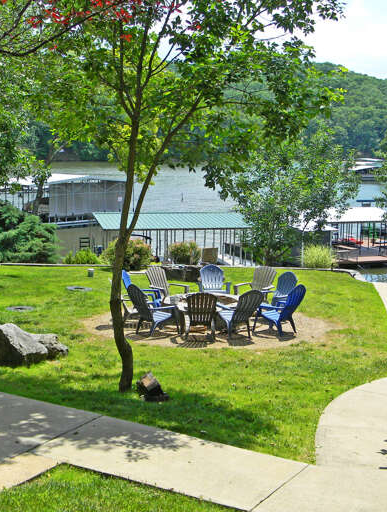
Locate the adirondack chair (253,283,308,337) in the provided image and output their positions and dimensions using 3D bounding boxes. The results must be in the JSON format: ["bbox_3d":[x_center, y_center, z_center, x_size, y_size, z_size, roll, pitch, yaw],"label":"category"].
[{"bbox_3d":[1.596,0.988,15.299,0.870,0.960,0.750,7,10,39],"label":"adirondack chair"}]

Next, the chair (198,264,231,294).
[{"bbox_3d":[0.483,0.703,17.762,0.750,0.960,0.870,0,8,3],"label":"chair"}]

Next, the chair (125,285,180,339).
[{"bbox_3d":[-0.760,0.995,15.228,0.820,0.920,0.750,-5,10,-35],"label":"chair"}]

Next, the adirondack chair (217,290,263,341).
[{"bbox_3d":[0.860,1.021,15.128,0.750,0.920,0.820,-5,10,-33],"label":"adirondack chair"}]

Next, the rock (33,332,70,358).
[{"bbox_3d":[-2.369,1.491,13.400,0.620,0.360,0.550,1,8,0],"label":"rock"}]

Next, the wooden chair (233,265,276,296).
[{"bbox_3d":[1.463,0.719,18.377,0.750,0.920,0.820,7,10,40],"label":"wooden chair"}]

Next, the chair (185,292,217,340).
[{"bbox_3d":[0.123,1.052,14.788,0.720,0.950,0.860,0,8,-1],"label":"chair"}]

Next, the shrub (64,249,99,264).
[{"bbox_3d":[-3.710,-0.076,26.761,1.250,0.600,0.950,0,8,0],"label":"shrub"}]

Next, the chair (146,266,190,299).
[{"bbox_3d":[-0.581,0.746,17.437,0.750,0.950,0.860,-7,10,-39],"label":"chair"}]

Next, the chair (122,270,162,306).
[{"bbox_3d":[-1.162,0.785,17.052,0.870,0.960,0.750,2,8,11],"label":"chair"}]

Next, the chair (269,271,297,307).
[{"bbox_3d":[1.922,0.799,17.580,0.820,0.920,0.750,-5,10,-37],"label":"chair"}]

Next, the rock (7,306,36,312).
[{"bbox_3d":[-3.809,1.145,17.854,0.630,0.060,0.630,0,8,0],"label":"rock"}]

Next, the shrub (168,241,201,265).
[{"bbox_3d":[-0.304,-0.101,27.300,1.080,0.900,1.000,1,8,0],"label":"shrub"}]

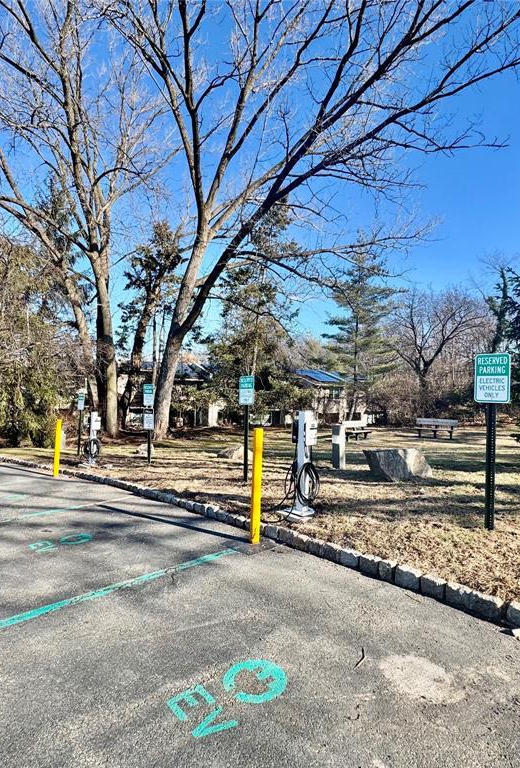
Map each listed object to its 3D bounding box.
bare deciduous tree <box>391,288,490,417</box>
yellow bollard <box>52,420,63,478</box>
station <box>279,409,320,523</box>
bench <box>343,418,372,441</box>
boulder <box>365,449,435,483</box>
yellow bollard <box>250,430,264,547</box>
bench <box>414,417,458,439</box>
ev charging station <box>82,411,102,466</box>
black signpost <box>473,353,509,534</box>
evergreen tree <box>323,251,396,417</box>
[{"bbox_3d":[15.171,-2.747,35.000,8.000,10.800,7.500,1,-3,0],"label":"bare deciduous tree"},{"bbox_3d":[-4.150,1.328,8.500,0.105,1.190,0.105,-1,-4,41],"label":"yellow bollard"},{"bbox_3d":[0.462,0.906,4.720,0.320,1.200,0.340,4,-4,-44],"label":"station"},{"bbox_3d":[3.956,1.866,16.800,1.680,0.820,0.620,4,-4,-41],"label":"bench"},{"bbox_3d":[2.275,1.332,6.850,0.980,0.520,0.700,-1,-4,37],"label":"boulder"},{"bbox_3d":[-0.028,1.058,4.290,0.105,1.190,0.105,1,-3,0],"label":"yellow bollard"},{"bbox_3d":[7.120,1.785,16.800,1.660,0.820,0.620,-1,-4,40],"label":"bench"},{"bbox_3d":[-3.643,1.202,9.050,0.340,1.180,0.360,4,-4,-44],"label":"ev charging station"},{"bbox_3d":[2.166,0.537,3.870,0.305,1.640,0.070,-1,-4,42],"label":"black signpost"},{"bbox_3d":[8.890,-4.512,37.000,6.300,14.600,6.300,1,-3,0],"label":"evergreen tree"}]

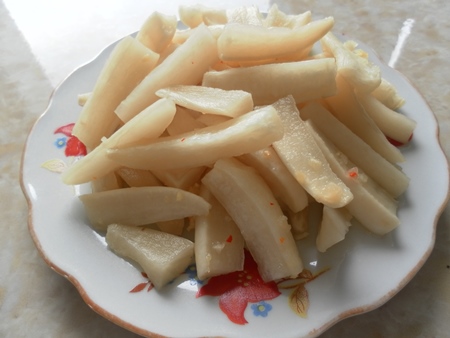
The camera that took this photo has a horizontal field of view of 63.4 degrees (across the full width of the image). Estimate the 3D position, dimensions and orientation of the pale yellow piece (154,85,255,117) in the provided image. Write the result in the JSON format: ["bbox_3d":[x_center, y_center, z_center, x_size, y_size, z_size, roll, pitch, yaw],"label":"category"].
[{"bbox_3d":[-0.010,-0.032,0.168,0.043,0.007,0.013,9,55,9],"label":"pale yellow piece"}]

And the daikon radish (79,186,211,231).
[{"bbox_3d":[-0.036,0.018,0.162,0.057,0.015,0.011,-3,29,8],"label":"daikon radish"}]

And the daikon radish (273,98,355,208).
[{"bbox_3d":[0.037,-0.008,0.161,0.015,0.007,0.051,-20,67,-11],"label":"daikon radish"}]

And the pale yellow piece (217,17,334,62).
[{"bbox_3d":[0.025,-0.066,0.185,0.057,0.015,0.012,-5,34,3],"label":"pale yellow piece"}]

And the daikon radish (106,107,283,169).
[{"bbox_3d":[-0.013,-0.013,0.160,0.078,0.013,0.012,-10,34,3],"label":"daikon radish"}]

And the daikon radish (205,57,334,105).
[{"bbox_3d":[0.021,-0.042,0.175,0.063,0.017,0.011,-4,29,2],"label":"daikon radish"}]

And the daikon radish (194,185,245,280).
[{"bbox_3d":[-0.003,0.025,0.156,0.018,0.013,0.036,-6,65,-1],"label":"daikon radish"}]

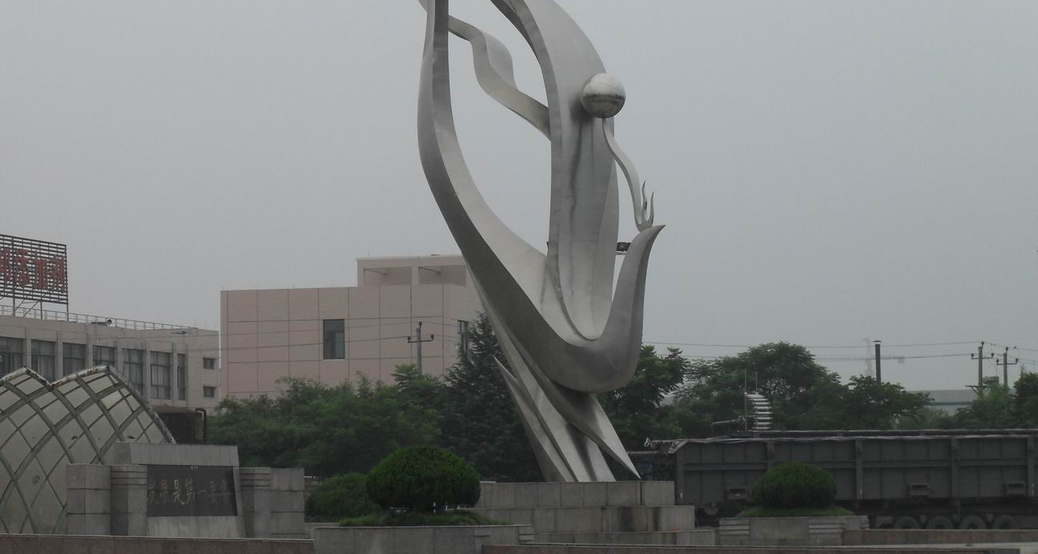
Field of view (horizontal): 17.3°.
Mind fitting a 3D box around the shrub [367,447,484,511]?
[{"bbox_3d":[-2.099,4.439,75.000,2.509,1.459,2.509,-1,-4,0],"label":"shrub"}]

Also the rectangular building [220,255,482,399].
[{"bbox_3d":[-7.661,6.992,190.569,13.110,15.016,15.000,-2,-4,17],"label":"rectangular building"}]

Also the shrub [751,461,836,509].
[{"bbox_3d":[8.002,6.066,99.500,2.478,1.393,2.478,-2,-4,17],"label":"shrub"}]

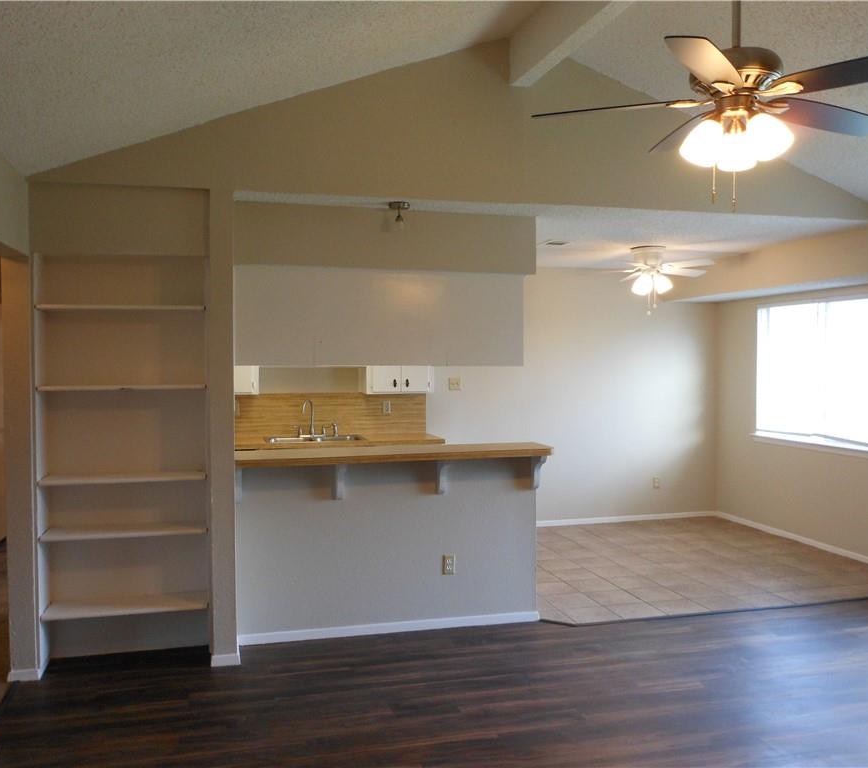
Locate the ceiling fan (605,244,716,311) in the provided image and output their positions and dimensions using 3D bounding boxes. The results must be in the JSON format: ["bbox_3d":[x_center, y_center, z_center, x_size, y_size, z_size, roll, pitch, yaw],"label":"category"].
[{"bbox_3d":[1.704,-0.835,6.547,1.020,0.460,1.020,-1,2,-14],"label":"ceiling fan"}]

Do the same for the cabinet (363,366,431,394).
[{"bbox_3d":[-0.325,-0.312,7.241,0.595,0.782,0.310,-1,2,-14],"label":"cabinet"}]

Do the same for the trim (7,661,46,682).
[{"bbox_3d":[-2.009,1.429,4.052,0.157,0.060,0.020,-1,2,-14],"label":"trim"}]

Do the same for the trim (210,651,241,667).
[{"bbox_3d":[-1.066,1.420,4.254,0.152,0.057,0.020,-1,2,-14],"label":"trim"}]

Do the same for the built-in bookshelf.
[{"bbox_3d":[-1.586,0.404,4.287,0.815,2.090,0.325,-1,2,-14],"label":"built-in bookshelf"}]

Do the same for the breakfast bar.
[{"bbox_3d":[-0.208,0.901,4.671,1.755,1.063,0.405,-1,2,-14],"label":"breakfast bar"}]

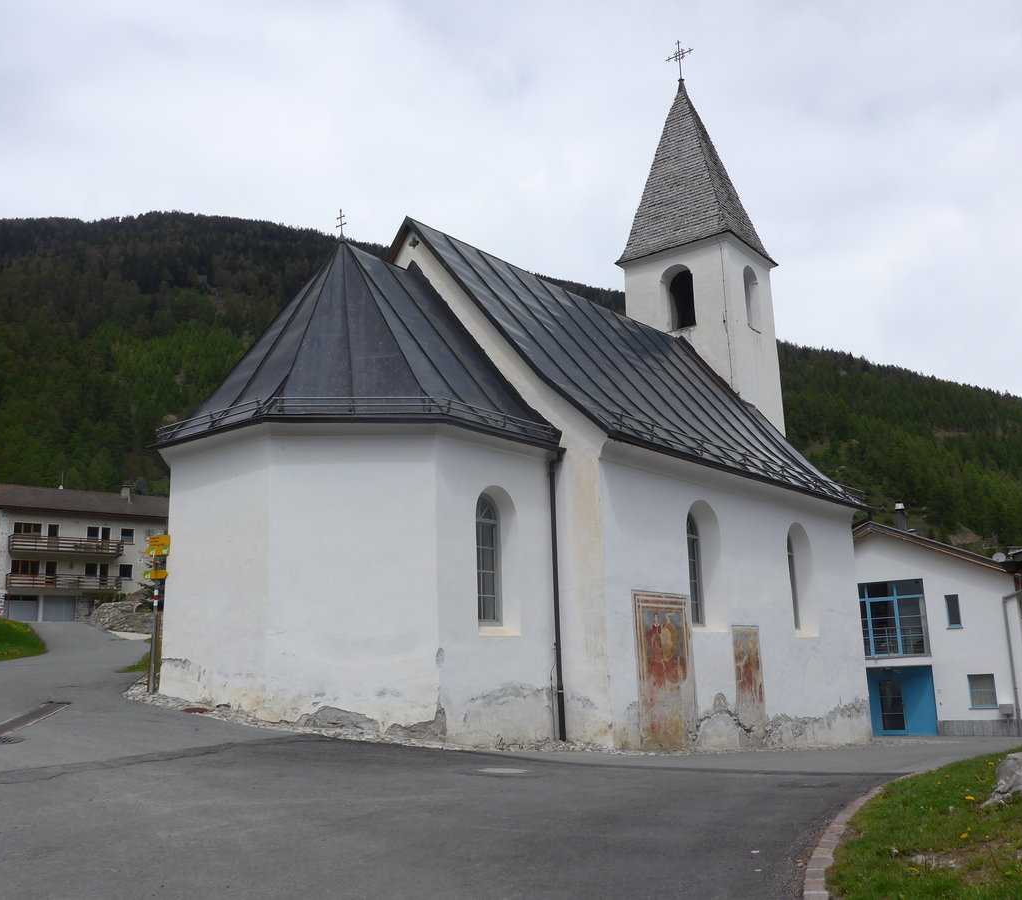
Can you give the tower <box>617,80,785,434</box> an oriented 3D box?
[{"bbox_3d":[5.005,-1.794,25.923,3.226,17.268,2.842,-11,-16,37],"label":"tower"}]

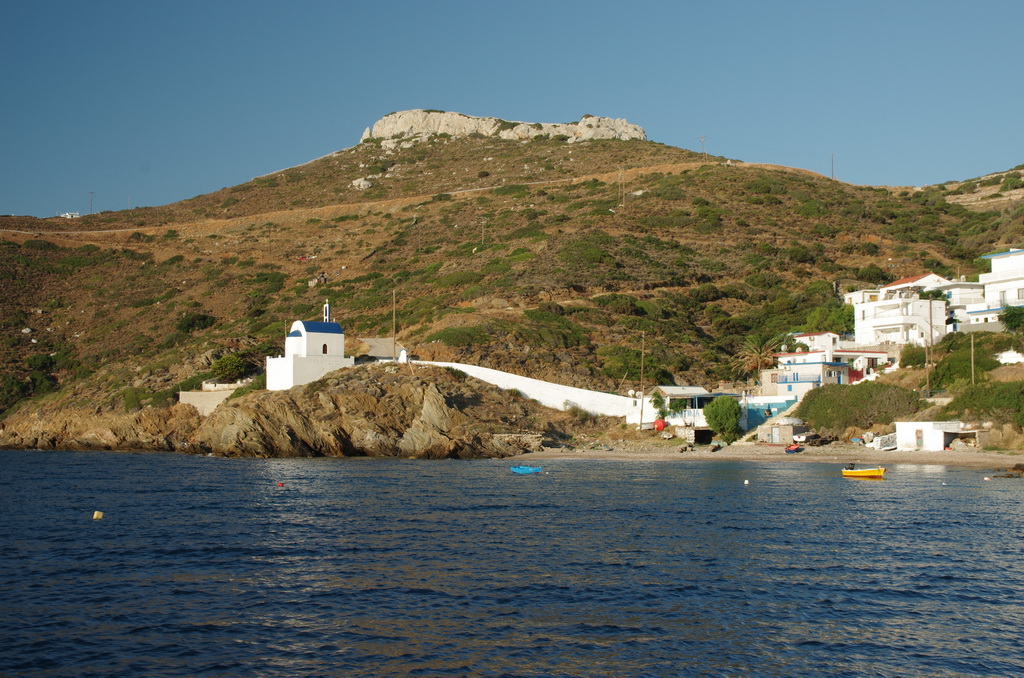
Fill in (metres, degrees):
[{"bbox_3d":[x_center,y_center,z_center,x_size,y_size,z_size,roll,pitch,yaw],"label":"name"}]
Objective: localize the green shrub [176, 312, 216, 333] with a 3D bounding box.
[{"bbox_3d":[-53.160,-2.780,220.000,6.500,3.500,5.800,1,-3,-13],"label":"green shrub"}]

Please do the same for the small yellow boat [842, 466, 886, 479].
[{"bbox_3d":[30.780,11.610,114.000,3.900,1.100,1.550,-1,-3,22],"label":"small yellow boat"}]

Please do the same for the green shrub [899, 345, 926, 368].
[{"bbox_3d":[52.780,2.330,172.070,3.430,2.950,3.500,-1,-4,17],"label":"green shrub"}]

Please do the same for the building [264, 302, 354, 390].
[{"bbox_3d":[-27.420,1.200,177.890,9.600,11.300,6.900,3,-5,-41],"label":"building"}]

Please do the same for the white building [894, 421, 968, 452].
[{"bbox_3d":[47.020,10.850,146.000,5.800,3.150,6.000,3,-4,-44],"label":"white building"}]

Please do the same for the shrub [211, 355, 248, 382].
[{"bbox_3d":[-39.380,4.110,182.000,5.200,3.900,4.800,1,-3,-12],"label":"shrub"}]

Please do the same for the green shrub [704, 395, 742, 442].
[{"bbox_3d":[24.620,9.370,152.000,4.300,5.300,4.200,0,-3,9],"label":"green shrub"}]

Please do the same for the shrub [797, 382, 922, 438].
[{"bbox_3d":[41.890,8.590,158.330,14.260,6.310,8.000,-1,-4,8],"label":"shrub"}]

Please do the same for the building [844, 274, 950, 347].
[{"bbox_3d":[53.650,-3.800,182.230,8.980,8.960,11.220,1,-4,-22],"label":"building"}]

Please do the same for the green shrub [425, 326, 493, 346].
[{"bbox_3d":[-8.440,-0.380,207.830,10.570,2.770,6.000,0,-3,0],"label":"green shrub"}]

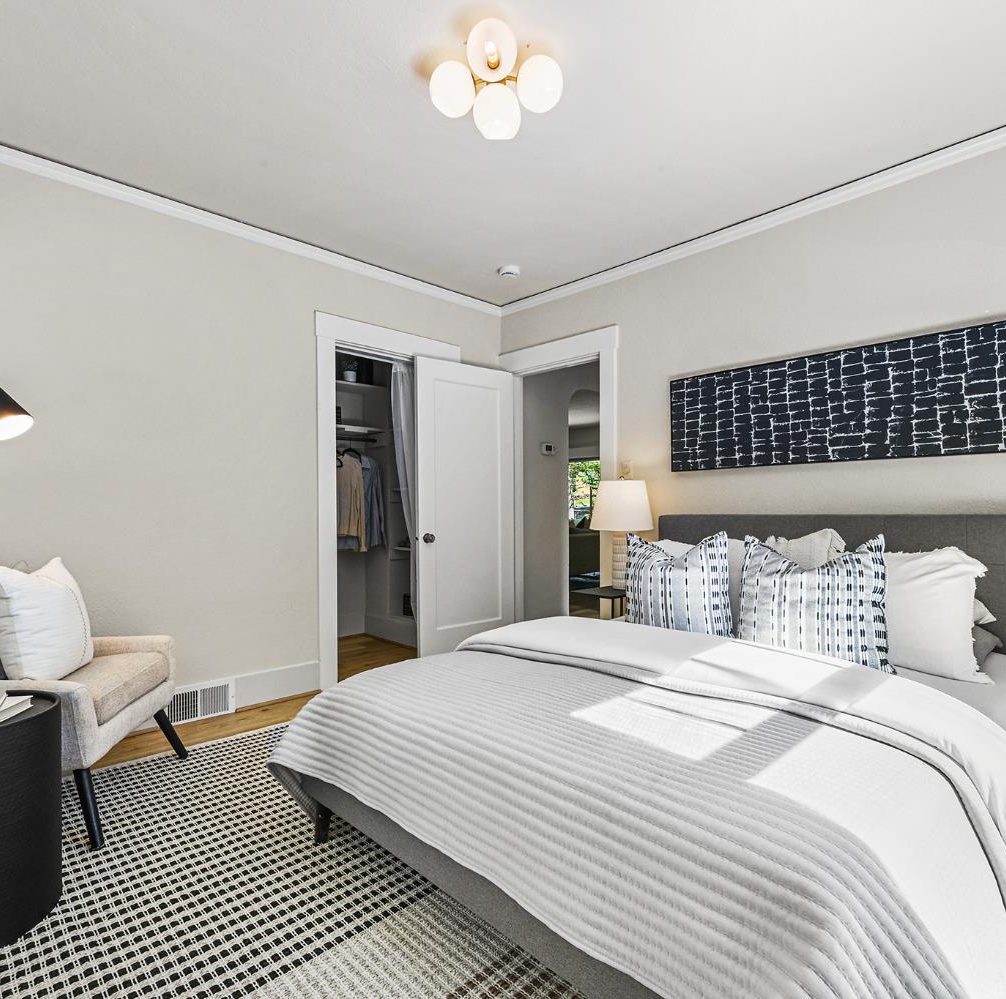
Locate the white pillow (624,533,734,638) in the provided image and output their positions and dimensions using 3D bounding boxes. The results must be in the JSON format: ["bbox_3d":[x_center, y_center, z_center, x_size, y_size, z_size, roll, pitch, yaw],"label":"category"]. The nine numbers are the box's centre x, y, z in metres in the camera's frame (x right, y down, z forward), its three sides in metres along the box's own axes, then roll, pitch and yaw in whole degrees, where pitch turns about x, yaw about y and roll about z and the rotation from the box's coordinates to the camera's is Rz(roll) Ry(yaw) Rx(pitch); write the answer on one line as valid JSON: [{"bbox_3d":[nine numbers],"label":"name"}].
[{"bbox_3d":[0.756,0.364,2.550,0.500,0.460,0.170,-1,-16,45],"label":"white pillow"}]

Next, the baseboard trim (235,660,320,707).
[{"bbox_3d":[-1.204,1.006,3.151,0.464,0.173,0.022,0,-1,-45],"label":"baseboard trim"}]

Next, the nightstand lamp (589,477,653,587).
[{"bbox_3d":[0.660,0.185,3.245,0.350,0.625,0.350,-1,0,0],"label":"nightstand lamp"}]

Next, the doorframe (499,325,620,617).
[{"bbox_3d":[0.395,0.001,4.051,0.140,2.185,1.045,-1,0,-44],"label":"doorframe"}]

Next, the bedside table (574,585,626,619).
[{"bbox_3d":[0.633,0.791,3.215,0.445,0.590,0.285,-1,0,-44],"label":"bedside table"}]

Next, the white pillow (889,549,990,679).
[{"bbox_3d":[1.438,0.394,2.197,0.610,0.470,0.190,-1,-25,46],"label":"white pillow"}]

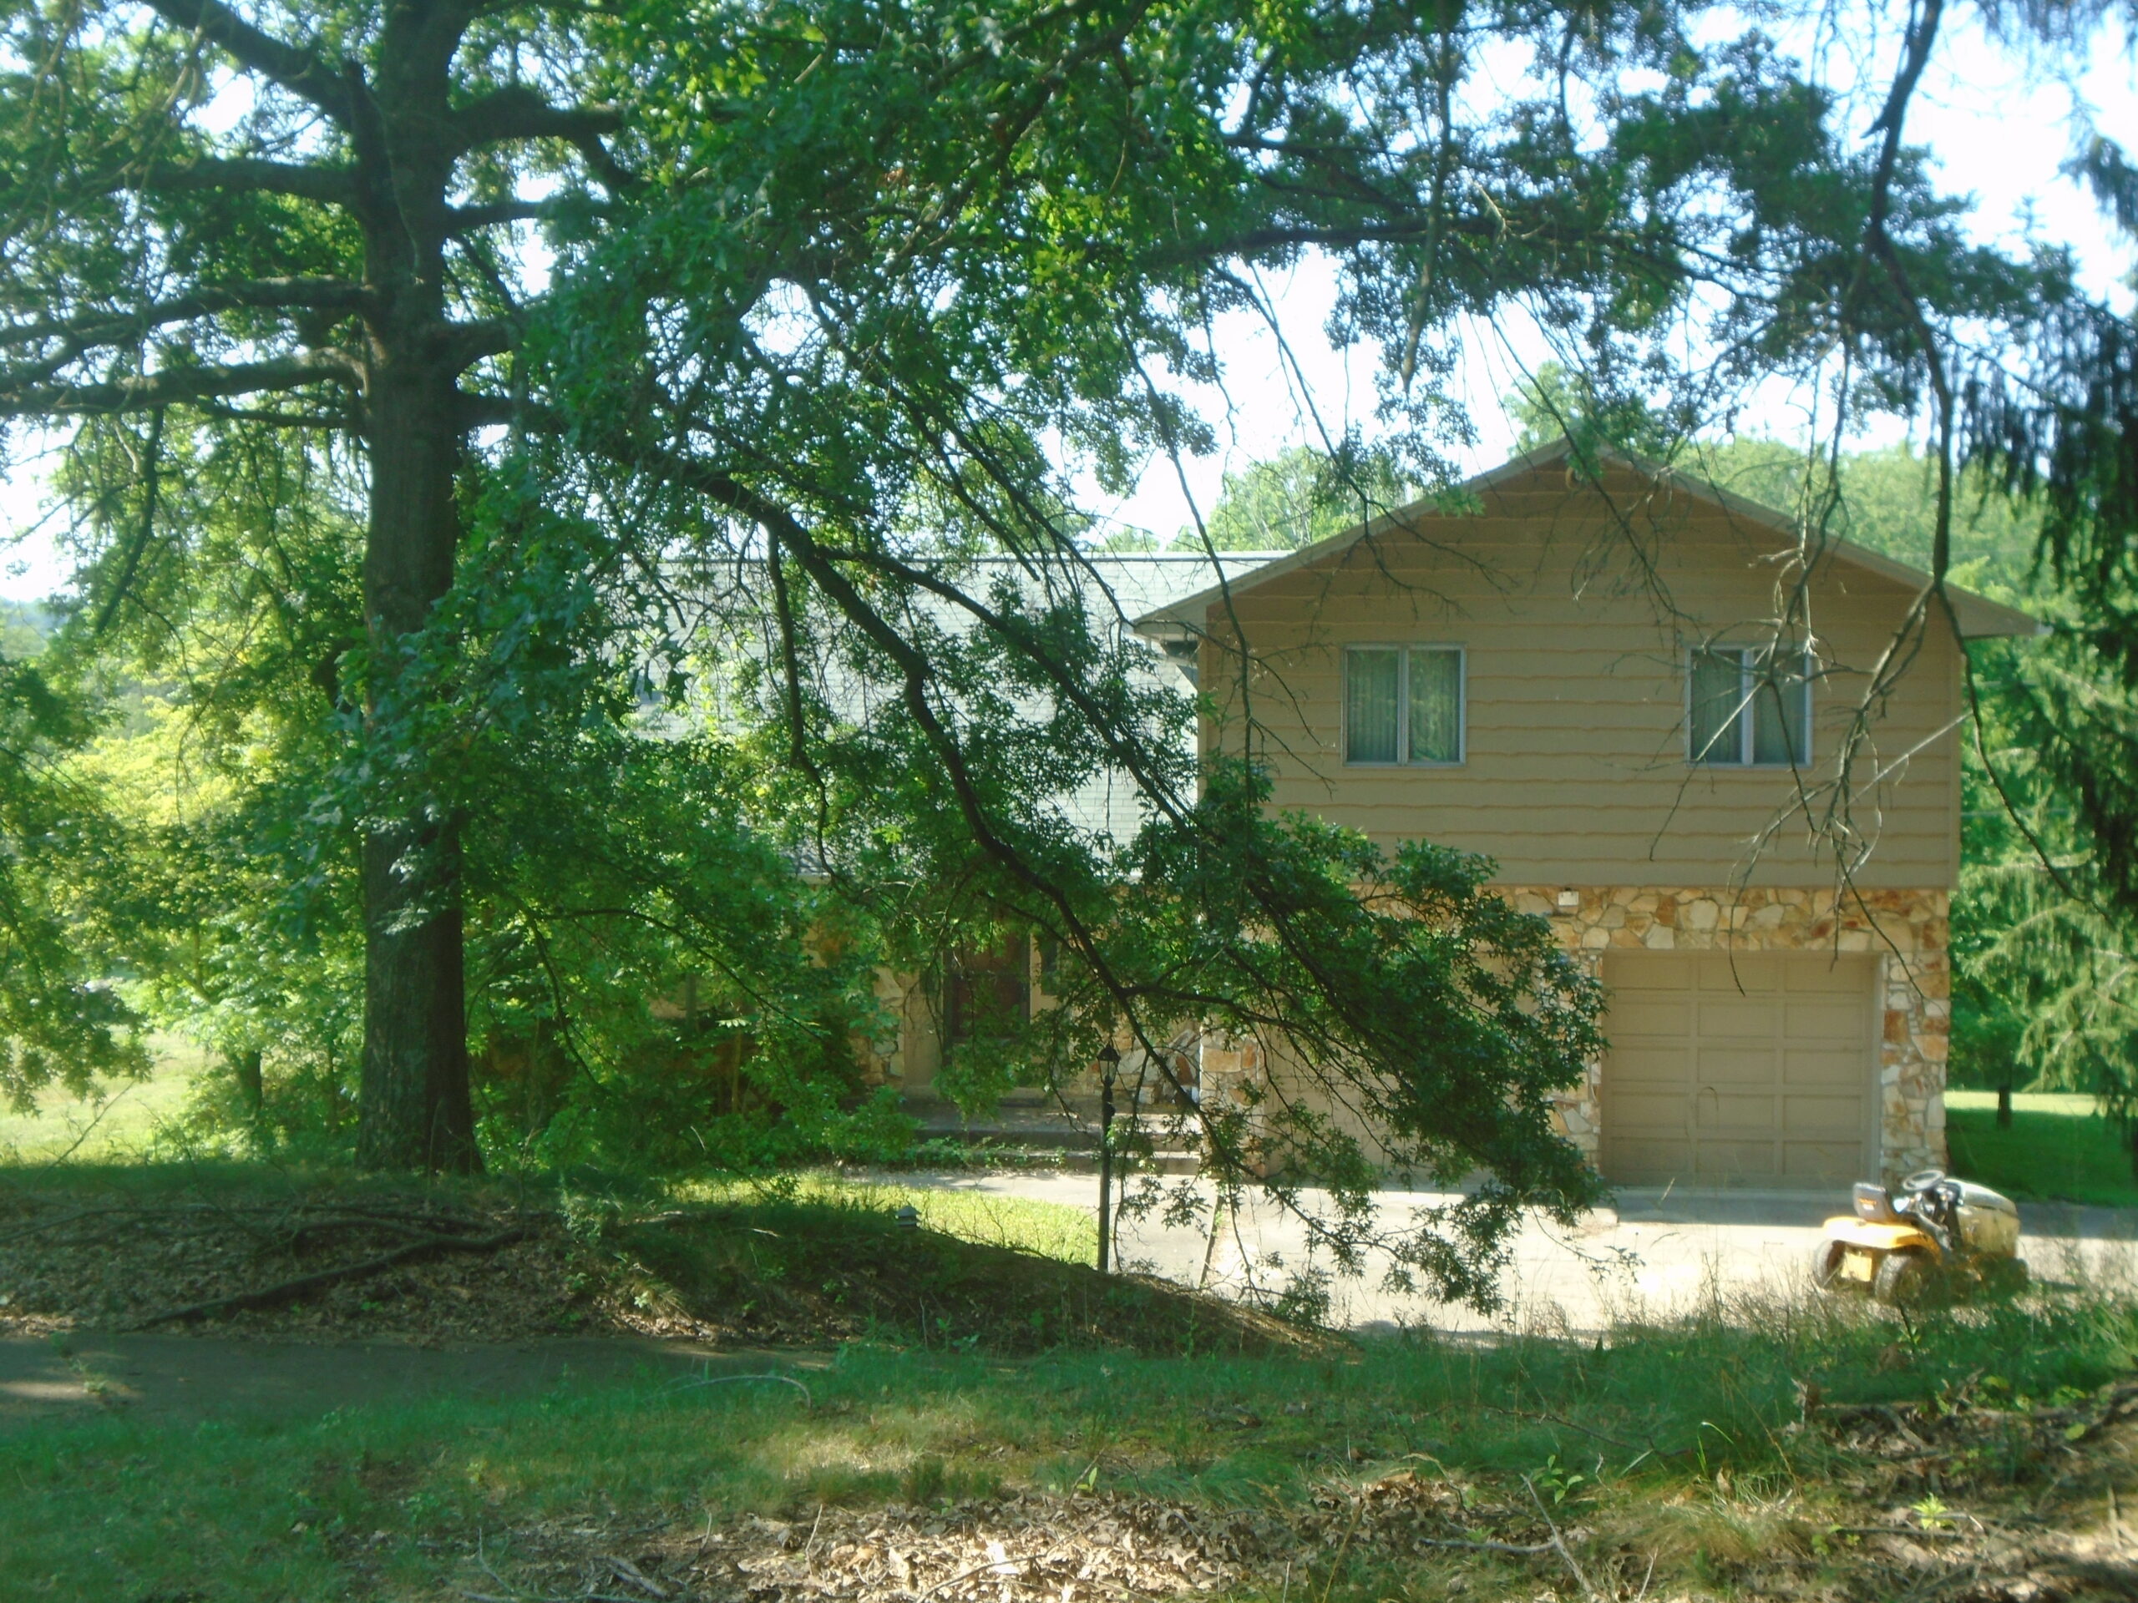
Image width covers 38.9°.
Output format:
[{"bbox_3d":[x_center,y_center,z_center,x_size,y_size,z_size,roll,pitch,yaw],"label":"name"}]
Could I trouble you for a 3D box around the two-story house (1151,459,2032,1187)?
[{"bbox_3d":[5.030,0.030,33.500,8.600,7.200,9.400,0,1,2],"label":"two-story house"}]

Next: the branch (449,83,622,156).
[{"bbox_3d":[-3.086,-3.945,17.500,1.000,0.410,0.400,0,1,0],"label":"branch"}]

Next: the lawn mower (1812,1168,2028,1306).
[{"bbox_3d":[6.380,3.250,22.600,1.720,1.060,1.100,-1,1,-33],"label":"lawn mower"}]

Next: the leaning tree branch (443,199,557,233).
[{"bbox_3d":[-3.289,-3.390,17.500,0.650,0.200,0.200,0,1,0],"label":"leaning tree branch"}]

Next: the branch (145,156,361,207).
[{"bbox_3d":[-4.742,-3.593,17.500,1.300,0.290,0.300,0,1,0],"label":"branch"}]

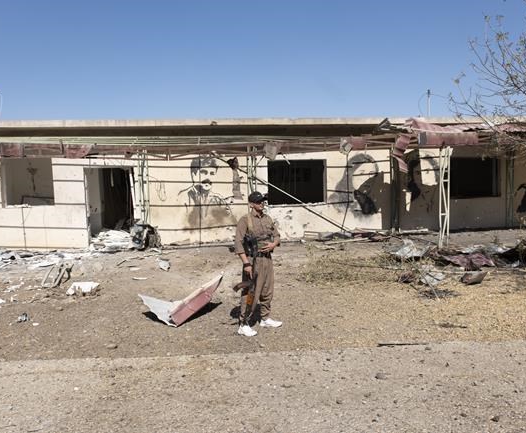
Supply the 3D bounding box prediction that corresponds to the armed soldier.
[{"bbox_3d":[-0.063,0.573,5.429,0.540,1.760,0.450,-3,6,-30],"label":"armed soldier"}]

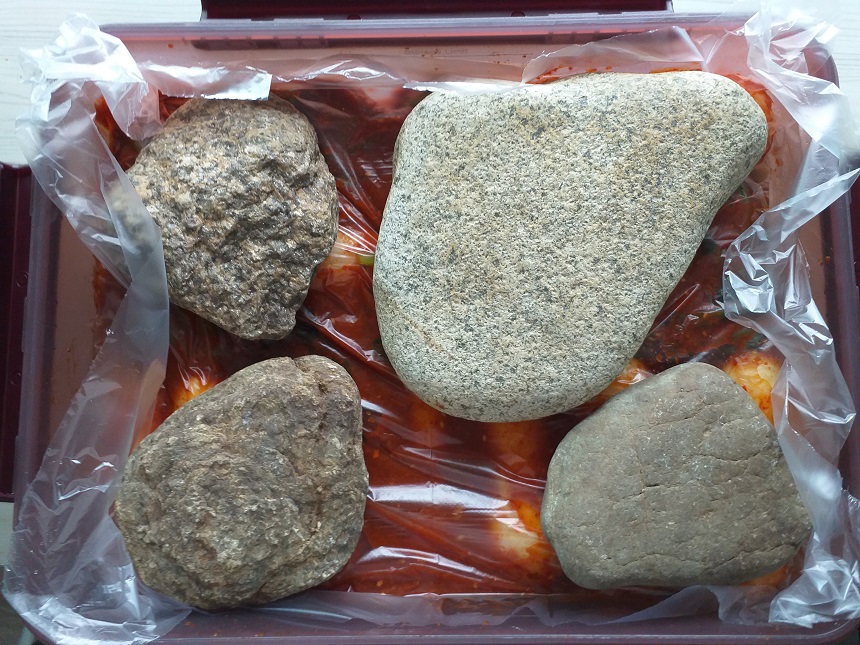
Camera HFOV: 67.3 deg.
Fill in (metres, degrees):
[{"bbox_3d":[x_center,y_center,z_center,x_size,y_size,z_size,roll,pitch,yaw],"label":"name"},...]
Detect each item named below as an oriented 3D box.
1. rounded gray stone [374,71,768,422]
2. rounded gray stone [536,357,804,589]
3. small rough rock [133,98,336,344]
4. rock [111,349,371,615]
[{"bbox_3d":[0.076,-0.043,0.336,0.212,0.070,0.179,-5,84,0],"label":"rounded gray stone"},{"bbox_3d":[0.122,0.081,0.332,0.132,0.050,0.112,-10,84,0],"label":"rounded gray stone"},{"bbox_3d":[-0.109,-0.062,0.346,0.122,0.062,0.128,15,84,3],"label":"small rough rock"},{"bbox_3d":[-0.097,0.082,0.330,0.130,0.062,0.121,-6,84,0],"label":"rock"}]

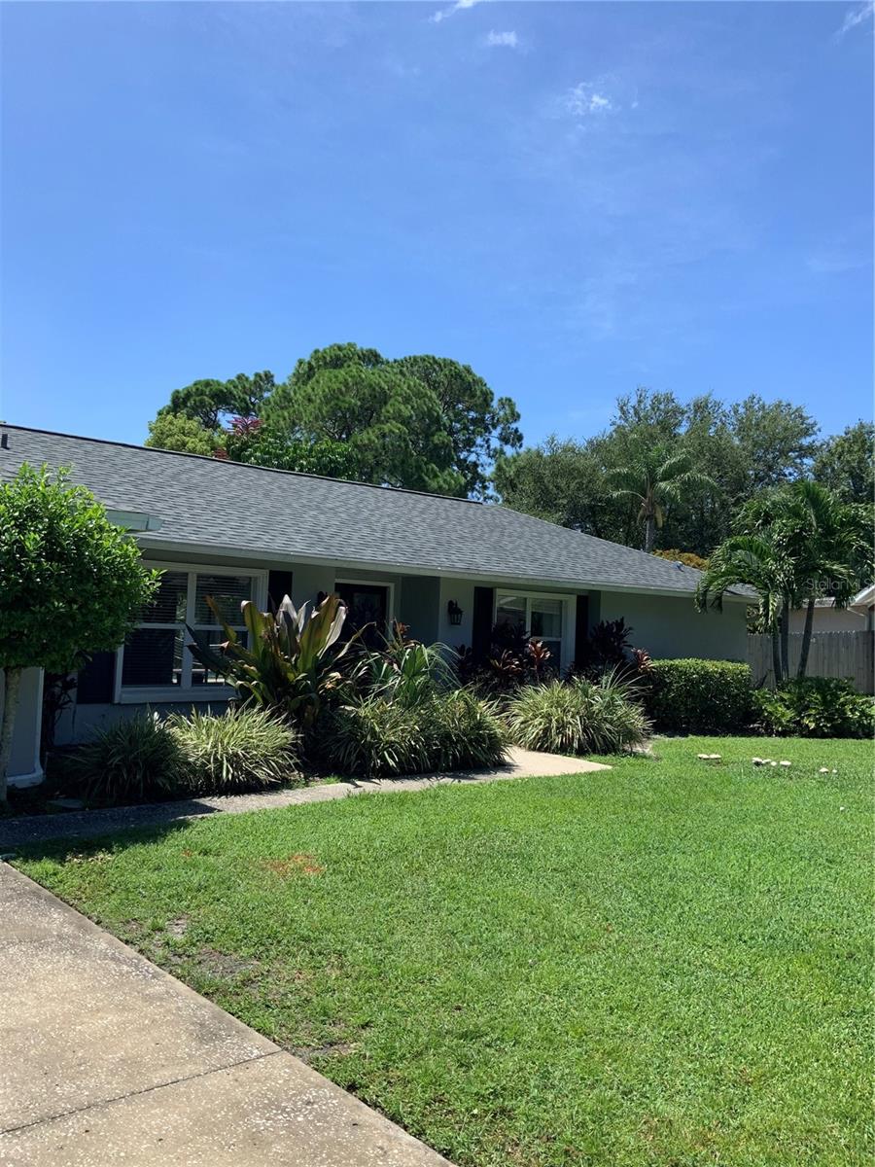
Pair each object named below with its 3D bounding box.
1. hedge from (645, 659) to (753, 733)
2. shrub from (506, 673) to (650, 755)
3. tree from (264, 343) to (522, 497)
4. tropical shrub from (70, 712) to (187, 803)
[{"bbox_3d":[4.353,1.862,16.300,1.750,1.100,1.450,1,-3,15],"label":"hedge"},{"bbox_3d":[1.840,1.696,12.800,1.800,0.900,1.500,2,-3,8],"label":"shrub"},{"bbox_3d":[-1.810,-3.116,40.000,10.300,13.000,9.500,2,-3,-3],"label":"tree"},{"bbox_3d":[-2.669,1.431,8.450,1.000,0.670,0.950,3,-3,-17],"label":"tropical shrub"}]

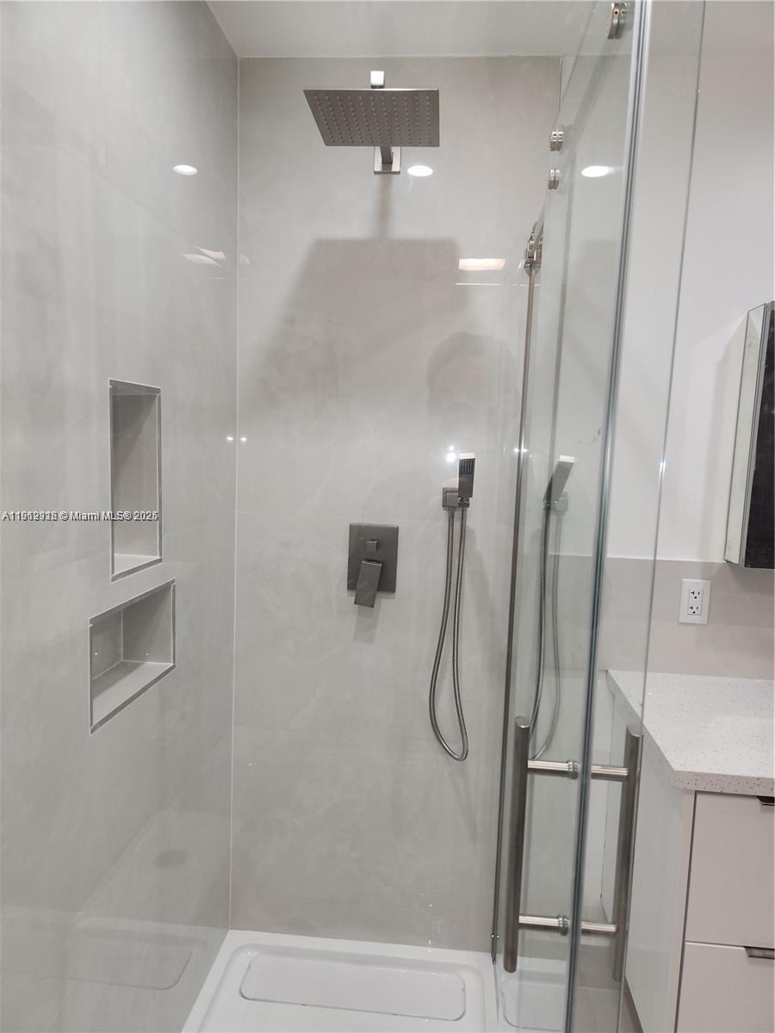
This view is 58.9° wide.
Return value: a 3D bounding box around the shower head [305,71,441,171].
[{"bbox_3d":[-0.013,-0.869,1.495,0.254,0.092,0.433,3,6,5],"label":"shower head"}]

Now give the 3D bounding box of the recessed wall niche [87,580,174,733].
[{"bbox_3d":[-0.524,0.244,1.298,0.112,0.196,0.349,3,6,5],"label":"recessed wall niche"}]

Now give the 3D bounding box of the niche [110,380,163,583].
[{"bbox_3d":[-0.513,-0.070,1.266,0.112,0.346,0.210,3,6,5],"label":"niche"}]

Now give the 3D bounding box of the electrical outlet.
[{"bbox_3d":[0.787,0.219,1.756,0.070,0.114,0.010,3,6,5],"label":"electrical outlet"}]

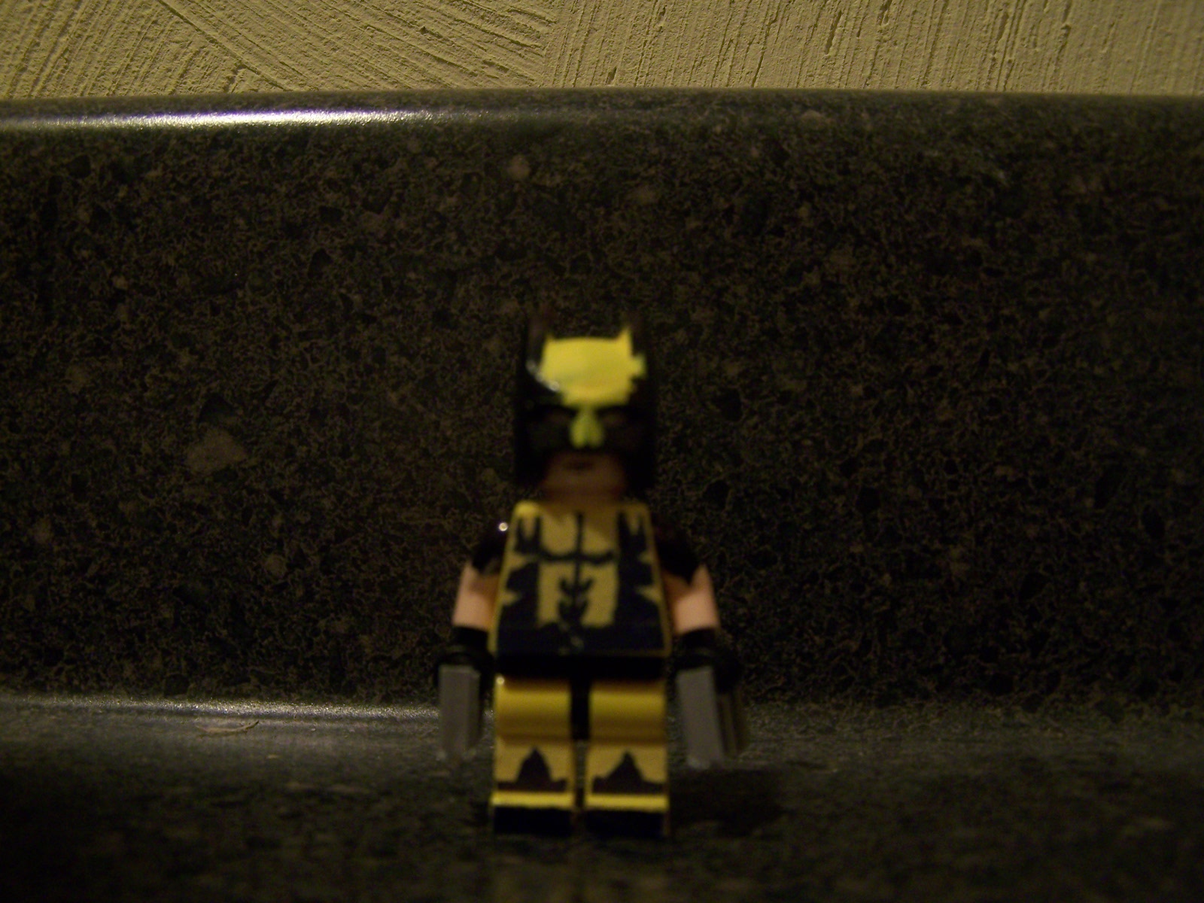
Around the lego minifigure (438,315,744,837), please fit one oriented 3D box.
[{"bbox_3d":[-0.001,0.011,0.120,0.026,0.046,0.015,1,7,2],"label":"lego minifigure"}]

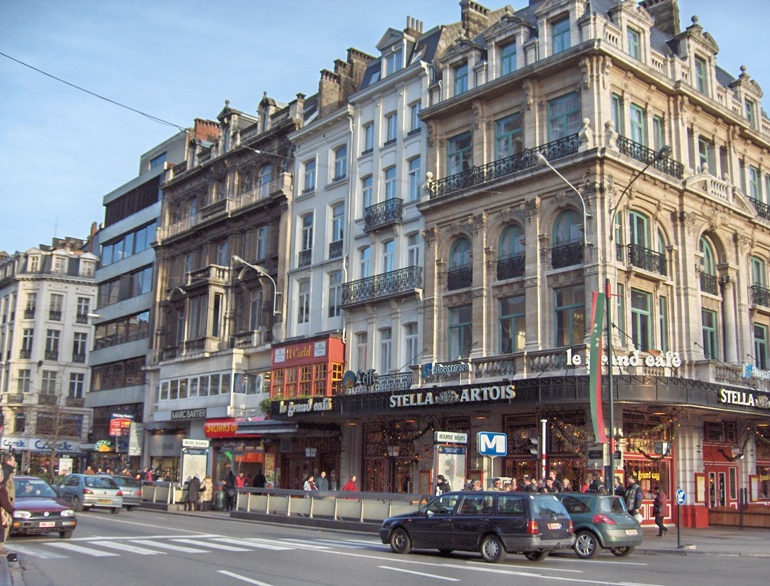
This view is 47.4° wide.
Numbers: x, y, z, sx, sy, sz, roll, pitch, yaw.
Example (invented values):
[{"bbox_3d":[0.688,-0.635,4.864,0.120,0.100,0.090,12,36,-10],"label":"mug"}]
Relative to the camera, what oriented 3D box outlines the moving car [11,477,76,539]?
[{"bbox_3d":[-9.200,5.475,22.320,1.695,1.425,4.020,10,-15,-37],"label":"moving car"}]

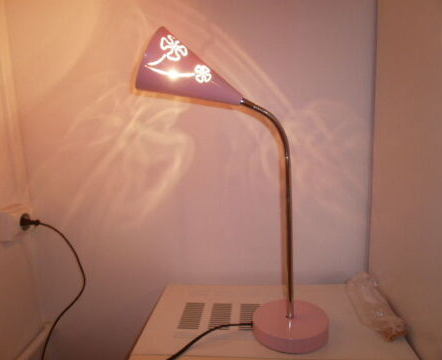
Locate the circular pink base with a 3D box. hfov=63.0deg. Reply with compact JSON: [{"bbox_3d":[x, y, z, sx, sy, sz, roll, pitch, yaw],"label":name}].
[{"bbox_3d":[0.126,0.261,0.655,0.133,0.026,0.133,-2,11,8],"label":"circular pink base"}]

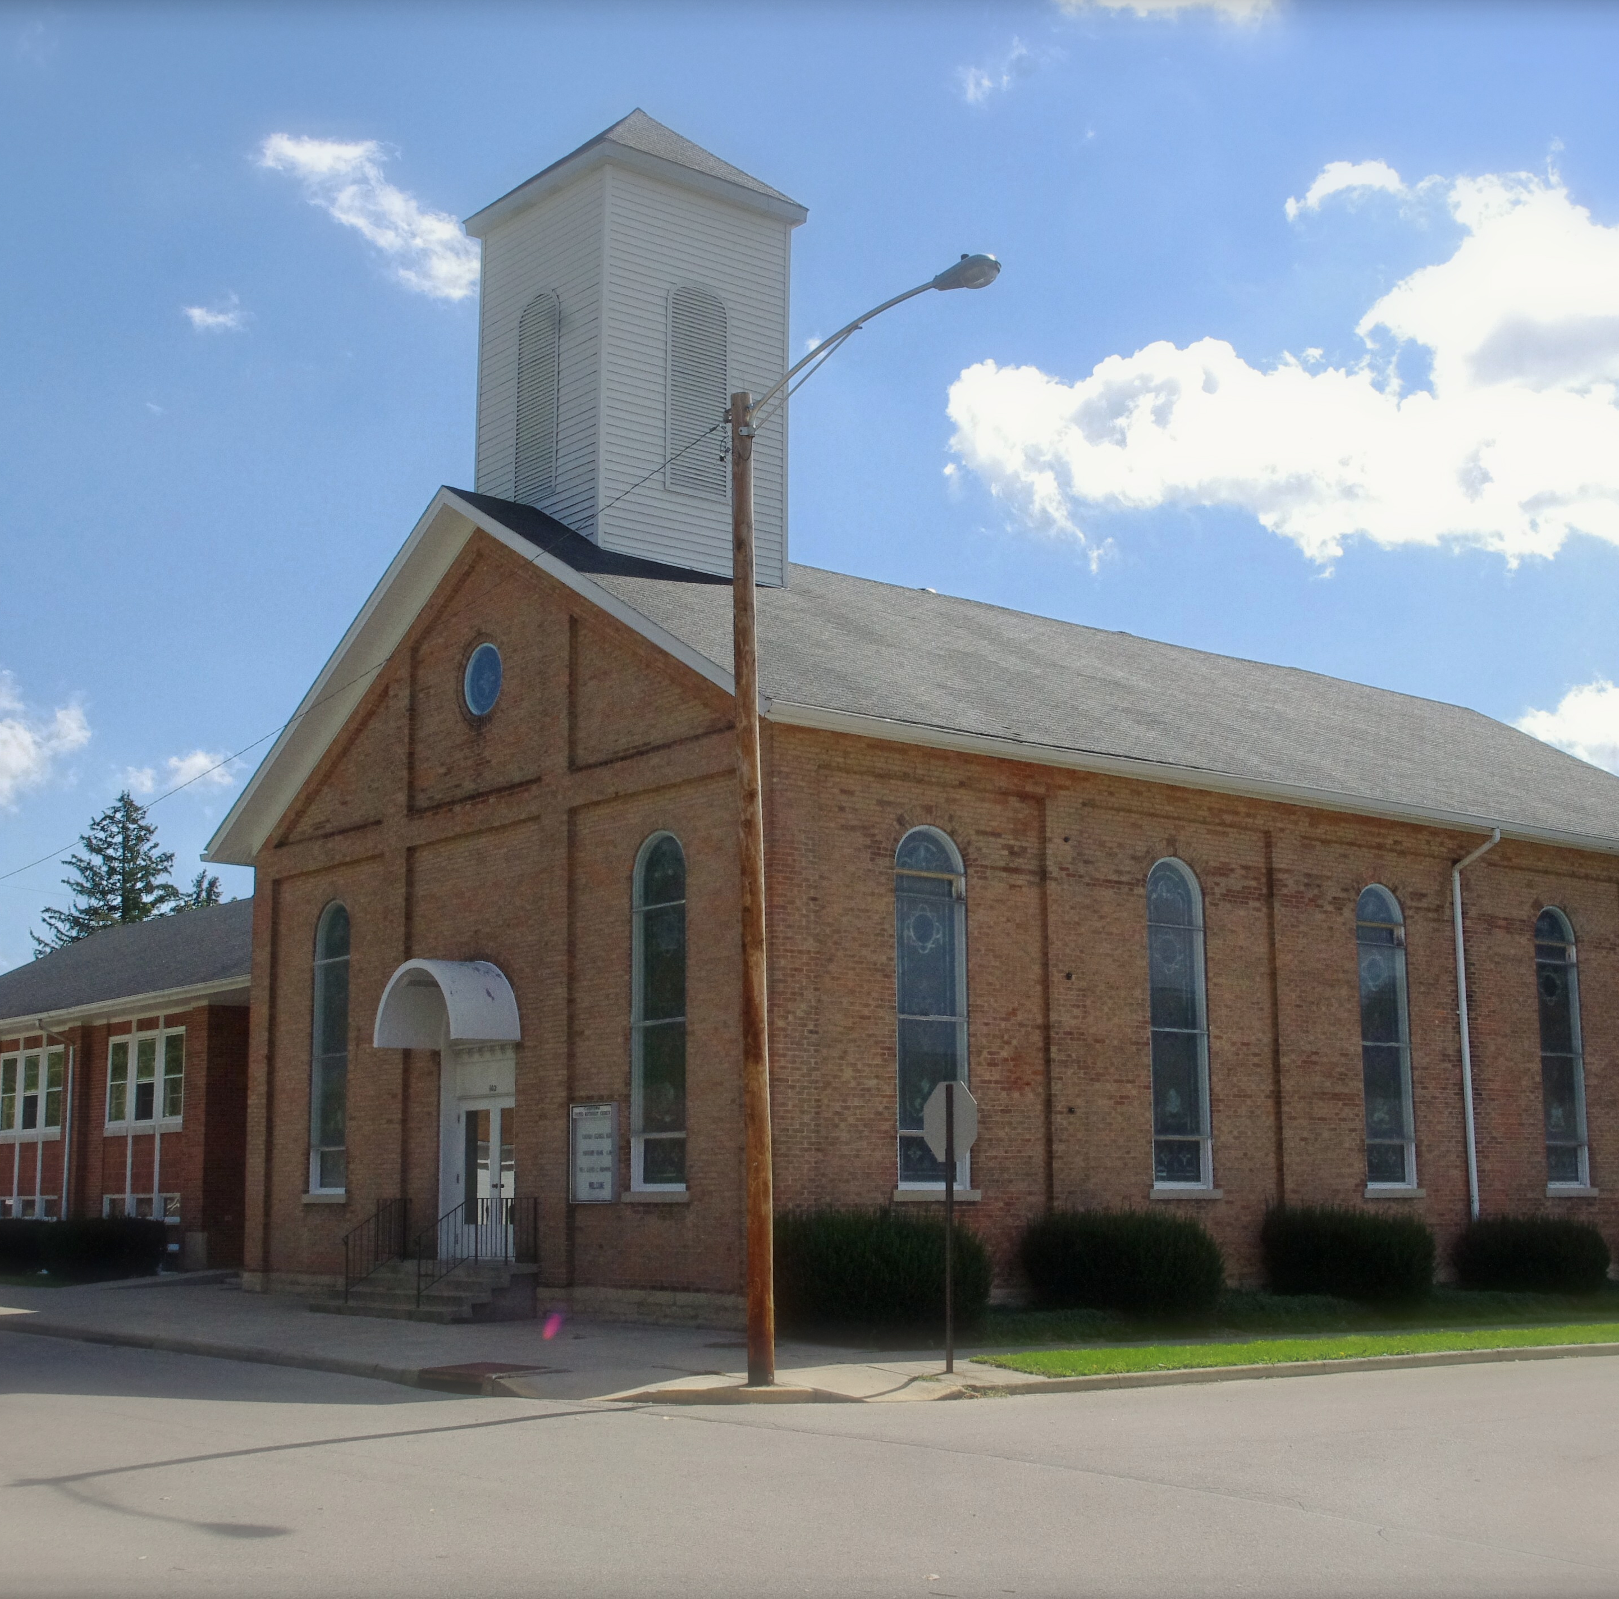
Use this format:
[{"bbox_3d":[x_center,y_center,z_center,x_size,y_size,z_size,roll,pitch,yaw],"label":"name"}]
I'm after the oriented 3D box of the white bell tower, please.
[{"bbox_3d":[-2.627,-6.829,34.222,3.670,7.650,3.740,8,-12,-38],"label":"white bell tower"}]

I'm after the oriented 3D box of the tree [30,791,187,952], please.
[{"bbox_3d":[-25.075,7.702,83.208,8.500,16.270,8.500,8,-12,-38],"label":"tree"}]

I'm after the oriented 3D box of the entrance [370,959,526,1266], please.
[{"bbox_3d":[-4.705,4.117,30.111,1.320,3.950,2.080,8,-12,-38],"label":"entrance"}]

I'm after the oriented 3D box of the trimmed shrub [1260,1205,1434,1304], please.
[{"bbox_3d":[7.056,5.944,29.719,2.100,1.150,1.500,8,-12,-38],"label":"trimmed shrub"}]

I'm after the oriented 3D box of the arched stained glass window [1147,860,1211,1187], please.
[{"bbox_3d":[4.690,2.863,29.203,1.090,4.220,0.200,8,-12,-38],"label":"arched stained glass window"}]

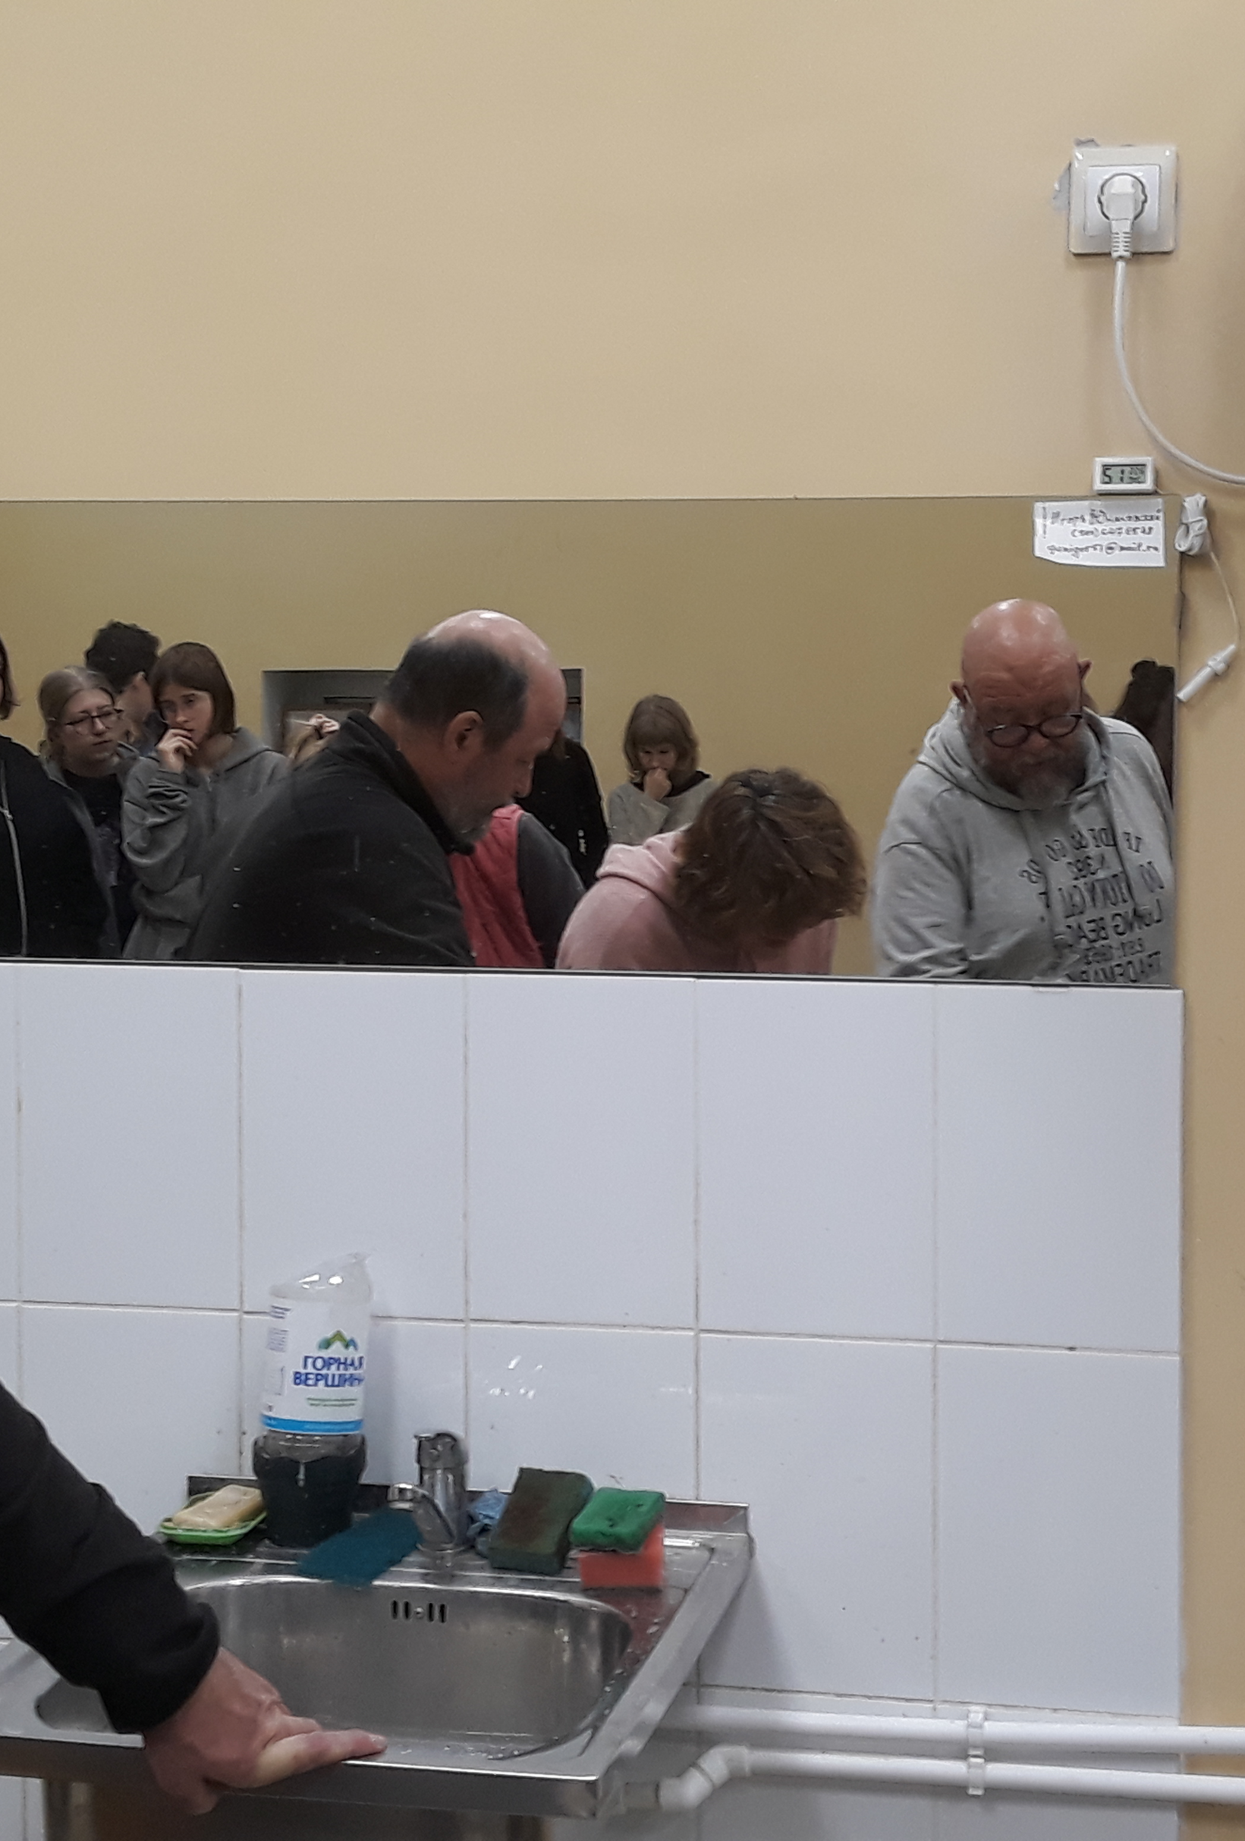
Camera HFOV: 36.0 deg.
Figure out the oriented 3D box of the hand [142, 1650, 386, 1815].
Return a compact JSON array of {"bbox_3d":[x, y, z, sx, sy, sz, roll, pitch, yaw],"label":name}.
[{"bbox_3d":[-0.236,0.537,1.265,0.160,0.100,0.100,1,2,8],"label":"hand"}]

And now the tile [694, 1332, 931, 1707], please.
[{"bbox_3d":[0.161,0.500,1.613,0.198,0.298,0.009,1,2,7],"label":"tile"}]

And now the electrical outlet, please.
[{"bbox_3d":[0.406,-0.582,1.552,0.082,0.084,0.018,1,2,8],"label":"electrical outlet"}]

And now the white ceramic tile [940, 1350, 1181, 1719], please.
[{"bbox_3d":[0.363,0.509,1.599,0.200,0.300,0.009,1,2,8],"label":"white ceramic tile"}]

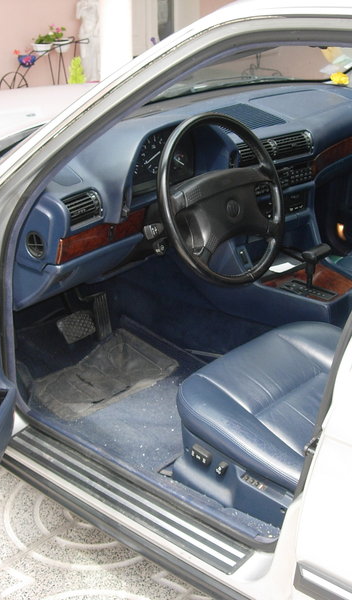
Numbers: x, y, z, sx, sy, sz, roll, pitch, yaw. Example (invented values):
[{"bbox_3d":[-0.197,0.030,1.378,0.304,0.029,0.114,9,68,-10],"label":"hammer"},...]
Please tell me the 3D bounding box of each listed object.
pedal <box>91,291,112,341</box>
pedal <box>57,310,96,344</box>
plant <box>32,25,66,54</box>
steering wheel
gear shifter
[{"bbox_3d":[-0.214,0.045,2.552,0.030,0.145,0.050,-4,15,45],"label":"pedal"},{"bbox_3d":[-0.278,0.077,2.468,0.088,0.062,0.030,-25,-2,-43],"label":"pedal"},{"bbox_3d":[-1.268,-2.620,8.800,0.310,0.270,0.270,-17,28,-34],"label":"plant"},{"bbox_3d":[0.095,-0.217,1.946,0.090,0.392,0.392,-9,12,46],"label":"steering wheel"},{"bbox_3d":[0.362,-0.089,2.291,0.045,0.110,0.085,18,30,38],"label":"gear shifter"}]

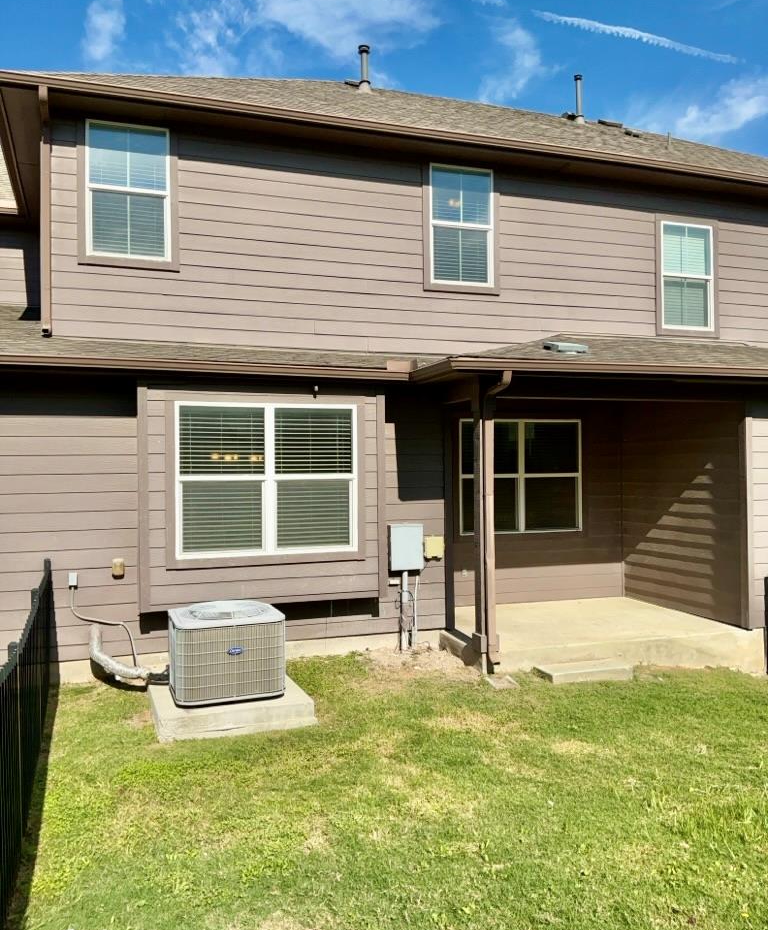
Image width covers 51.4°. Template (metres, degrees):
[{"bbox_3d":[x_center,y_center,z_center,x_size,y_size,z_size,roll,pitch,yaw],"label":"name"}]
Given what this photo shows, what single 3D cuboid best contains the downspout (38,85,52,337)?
[{"bbox_3d":[-3.569,-2.636,8.403,0.100,2.500,0.480,0,-1,-19],"label":"downspout"}]

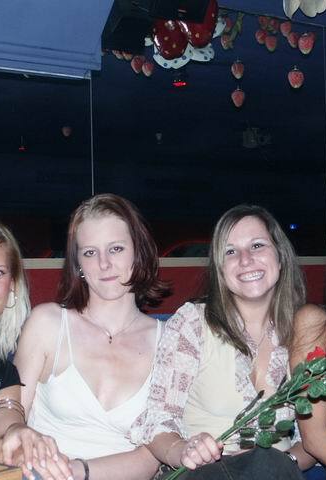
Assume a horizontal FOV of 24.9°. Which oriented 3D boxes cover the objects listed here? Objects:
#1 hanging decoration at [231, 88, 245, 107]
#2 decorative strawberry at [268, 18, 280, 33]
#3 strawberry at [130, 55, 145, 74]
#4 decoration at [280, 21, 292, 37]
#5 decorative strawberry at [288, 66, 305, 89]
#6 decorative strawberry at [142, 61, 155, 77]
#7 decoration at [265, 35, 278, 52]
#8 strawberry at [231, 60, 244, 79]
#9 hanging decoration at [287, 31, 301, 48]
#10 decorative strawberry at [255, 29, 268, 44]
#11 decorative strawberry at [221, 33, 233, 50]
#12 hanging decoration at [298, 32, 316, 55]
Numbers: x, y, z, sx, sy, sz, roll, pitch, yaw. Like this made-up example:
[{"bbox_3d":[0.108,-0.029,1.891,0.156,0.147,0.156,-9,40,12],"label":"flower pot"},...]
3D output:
[{"bbox_3d":[0.260,-0.492,2.550,0.046,0.071,0.046,-2,-3,6],"label":"hanging decoration"},{"bbox_3d":[0.389,-0.752,2.600,0.043,0.055,0.043,-1,-3,0],"label":"decorative strawberry"},{"bbox_3d":[-0.081,-0.556,2.350,0.043,0.055,0.043,-1,-3,0],"label":"strawberry"},{"bbox_3d":[0.453,-0.774,2.720,0.042,0.058,0.042,-2,-3,10],"label":"decoration"},{"bbox_3d":[0.407,-0.494,2.250,0.050,0.067,0.050,-2,-3,11],"label":"decorative strawberry"},{"bbox_3d":[-0.048,-0.560,2.420,0.043,0.055,0.043,-1,-3,0],"label":"decorative strawberry"},{"bbox_3d":[0.389,-0.702,2.650,0.042,0.058,0.042,-2,-3,9],"label":"decoration"},{"bbox_3d":[0.264,-0.598,2.600,0.045,0.066,0.045,-2,-3,6],"label":"strawberry"},{"bbox_3d":[0.471,-0.716,2.650,0.043,0.059,0.043,-2,-3,11],"label":"hanging decoration"},{"bbox_3d":[0.340,-0.700,2.550,0.043,0.055,0.043,-1,-3,0],"label":"decorative strawberry"},{"bbox_3d":[0.222,-0.683,2.550,0.043,0.055,0.043,-1,-3,0],"label":"decorative strawberry"},{"bbox_3d":[0.404,-0.553,2.080,0.046,0.059,0.046,-1,-3,0],"label":"hanging decoration"}]

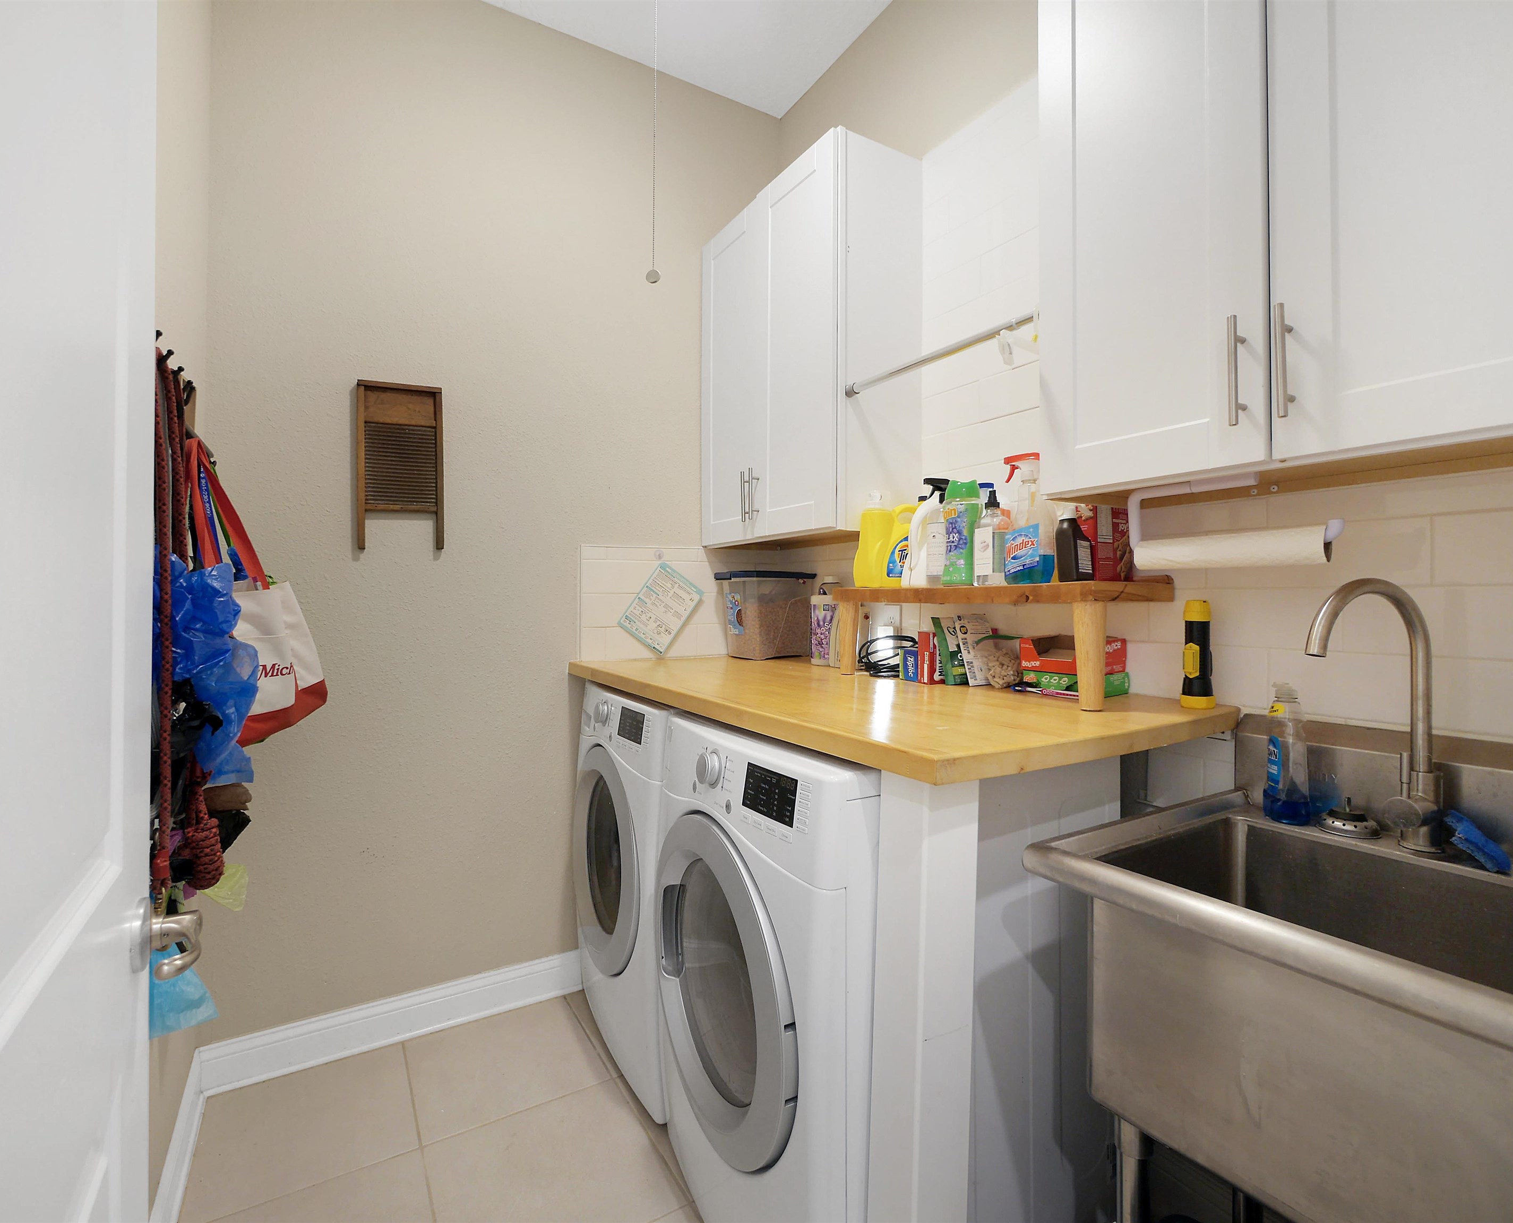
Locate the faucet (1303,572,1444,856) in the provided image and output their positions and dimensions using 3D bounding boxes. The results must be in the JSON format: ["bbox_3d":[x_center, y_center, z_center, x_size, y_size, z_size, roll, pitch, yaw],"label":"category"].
[{"bbox_3d":[0.887,0.147,0.943,0.241,0.391,0.055,0,0,-16],"label":"faucet"}]

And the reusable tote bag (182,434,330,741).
[{"bbox_3d":[-1.175,-0.048,1.550,0.180,0.700,0.360,0,0,0],"label":"reusable tote bag"}]

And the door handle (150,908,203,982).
[{"bbox_3d":[-0.568,0.320,0.643,0.058,0.058,0.088,0,1,-33],"label":"door handle"}]

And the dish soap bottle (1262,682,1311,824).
[{"bbox_3d":[0.909,0.245,1.131,0.055,0.240,0.083,0,1,13],"label":"dish soap bottle"}]

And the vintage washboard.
[{"bbox_3d":[-1.057,-0.431,1.960,0.220,0.484,0.032,0,1,-29],"label":"vintage washboard"}]

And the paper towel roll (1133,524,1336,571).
[{"bbox_3d":[0.782,-0.100,1.105,0.057,0.057,0.280,0,0,-33],"label":"paper towel roll"}]

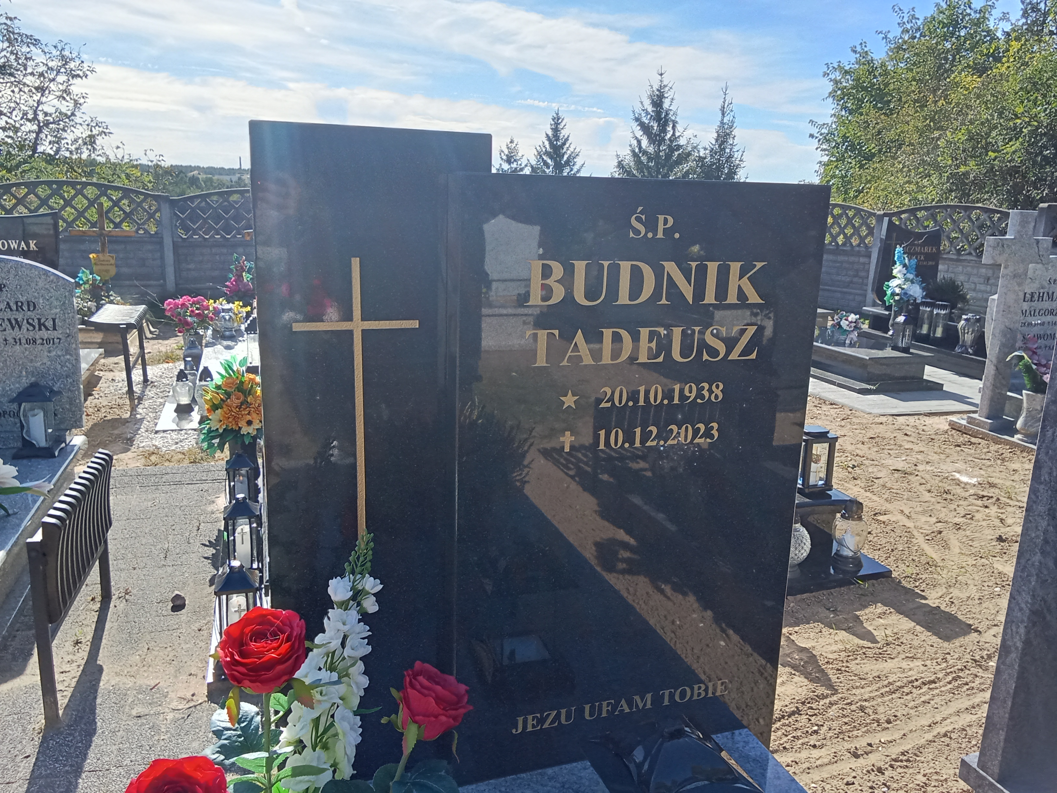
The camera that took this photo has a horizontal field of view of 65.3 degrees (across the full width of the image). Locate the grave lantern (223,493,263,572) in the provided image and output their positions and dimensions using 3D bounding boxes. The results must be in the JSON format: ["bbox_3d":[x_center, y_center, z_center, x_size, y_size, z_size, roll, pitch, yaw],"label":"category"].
[{"bbox_3d":[-0.909,0.442,2.621,0.118,0.281,0.118,-3,14,-18],"label":"grave lantern"}]

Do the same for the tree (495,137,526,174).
[{"bbox_3d":[-0.917,-10.529,40.476,2.600,4.254,2.600,-3,14,-18],"label":"tree"}]

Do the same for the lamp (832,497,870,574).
[{"bbox_3d":[1.126,0.481,2.876,0.133,0.265,0.133,-3,14,-18],"label":"lamp"}]

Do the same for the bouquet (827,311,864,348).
[{"bbox_3d":[2.348,-0.498,6.106,0.270,0.260,0.250,-3,14,-18],"label":"bouquet"}]

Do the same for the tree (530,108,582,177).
[{"bbox_3d":[0.888,-7.264,27.046,2.400,4.082,2.400,-3,14,-18],"label":"tree"}]

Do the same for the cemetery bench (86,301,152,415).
[{"bbox_3d":[-2.462,-0.237,5.009,0.286,0.525,0.850,-3,14,-18],"label":"cemetery bench"}]

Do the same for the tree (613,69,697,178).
[{"bbox_3d":[4.657,-8.971,30.666,3.500,6.041,3.500,-3,14,-18],"label":"tree"}]

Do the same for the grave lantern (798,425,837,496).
[{"bbox_3d":[0.952,0.209,2.772,0.112,0.211,0.112,-3,14,-18],"label":"grave lantern"}]

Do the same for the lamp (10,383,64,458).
[{"bbox_3d":[-2.011,0.086,3.363,0.157,0.289,0.174,-3,14,-18],"label":"lamp"}]

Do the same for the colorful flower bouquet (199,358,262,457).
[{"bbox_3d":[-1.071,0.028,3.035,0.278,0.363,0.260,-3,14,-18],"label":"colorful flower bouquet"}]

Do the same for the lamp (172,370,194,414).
[{"bbox_3d":[-1.884,-0.032,4.495,0.108,0.232,0.108,-3,14,-18],"label":"lamp"}]

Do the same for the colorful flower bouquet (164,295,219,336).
[{"bbox_3d":[-2.282,-0.551,5.585,0.370,0.280,0.330,-3,14,-18],"label":"colorful flower bouquet"}]

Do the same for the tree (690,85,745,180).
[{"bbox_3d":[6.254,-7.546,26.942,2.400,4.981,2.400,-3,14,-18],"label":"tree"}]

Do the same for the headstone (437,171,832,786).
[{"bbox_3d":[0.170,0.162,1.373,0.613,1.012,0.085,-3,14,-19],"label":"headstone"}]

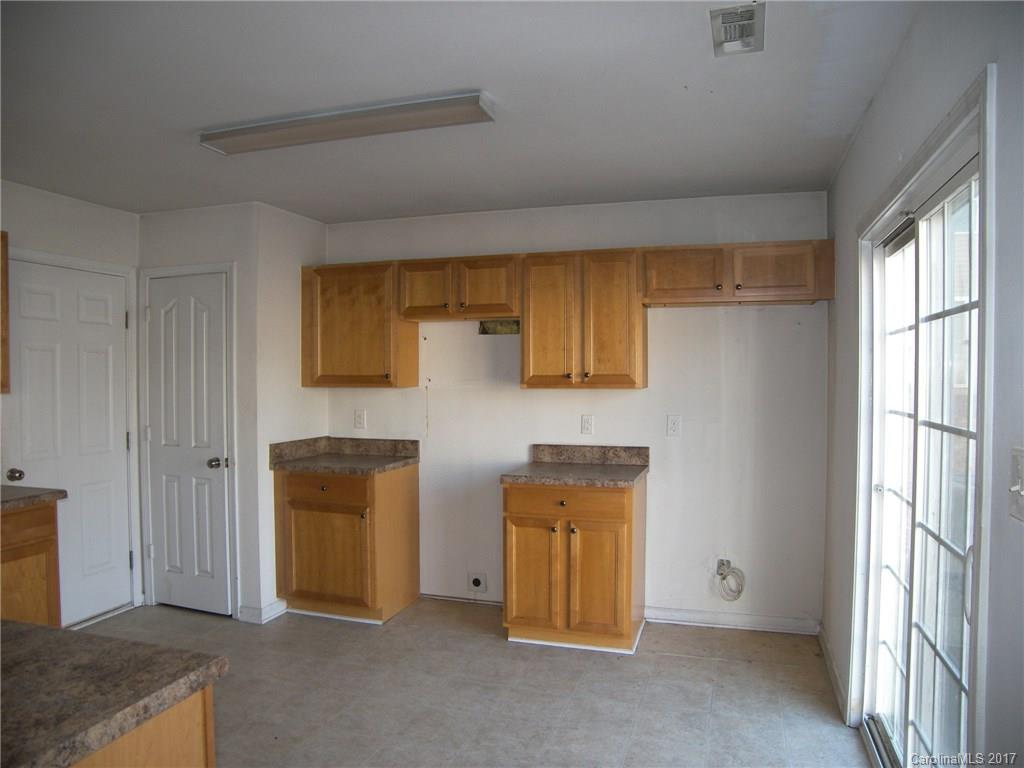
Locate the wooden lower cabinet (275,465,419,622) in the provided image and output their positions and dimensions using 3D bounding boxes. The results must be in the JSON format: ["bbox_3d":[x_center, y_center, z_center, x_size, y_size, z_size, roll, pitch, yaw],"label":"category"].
[{"bbox_3d":[-1.009,0.952,4.437,0.672,0.877,0.612,0,2,17],"label":"wooden lower cabinet"}]

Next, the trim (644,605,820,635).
[{"bbox_3d":[1.245,1.346,4.049,0.949,0.085,0.022,0,2,17],"label":"trim"}]

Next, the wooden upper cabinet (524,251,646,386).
[{"bbox_3d":[0.421,-0.355,4.104,0.674,0.762,0.315,0,2,17],"label":"wooden upper cabinet"}]

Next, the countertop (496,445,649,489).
[{"bbox_3d":[0.371,0.451,3.979,0.714,0.145,0.628,0,2,17],"label":"countertop"}]

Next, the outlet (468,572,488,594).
[{"bbox_3d":[-0.215,1.260,4.471,0.120,0.120,0.020,0,1,17],"label":"outlet"}]

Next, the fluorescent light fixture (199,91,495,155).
[{"bbox_3d":[-0.668,-0.999,2.749,1.220,0.052,0.165,0,1,17],"label":"fluorescent light fixture"}]

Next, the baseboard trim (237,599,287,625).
[{"bbox_3d":[-1.503,1.354,4.263,0.192,0.085,0.204,0,2,17],"label":"baseboard trim"}]

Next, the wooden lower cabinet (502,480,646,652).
[{"bbox_3d":[0.375,0.961,4.002,0.688,0.877,0.612,0,2,17],"label":"wooden lower cabinet"}]

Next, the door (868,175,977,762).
[{"bbox_3d":[1.221,0.441,2.108,0.095,1.970,1.500,0,1,17],"label":"door"}]

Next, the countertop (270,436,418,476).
[{"bbox_3d":[-1.006,0.440,4.382,0.690,0.146,0.630,0,1,17],"label":"countertop"}]

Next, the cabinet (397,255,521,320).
[{"bbox_3d":[-0.277,-0.563,4.293,0.777,0.352,0.323,0,1,17],"label":"cabinet"}]

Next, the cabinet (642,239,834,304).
[{"bbox_3d":[1.203,-0.581,3.851,0.966,0.300,0.315,0,2,17],"label":"cabinet"}]

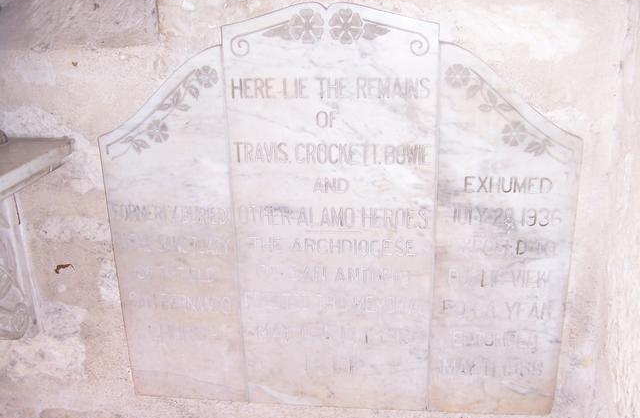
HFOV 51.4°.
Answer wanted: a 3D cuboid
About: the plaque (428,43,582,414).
[{"bbox_3d":[0.415,0.082,1.530,0.308,0.913,0.030,1,19,6],"label":"plaque"}]

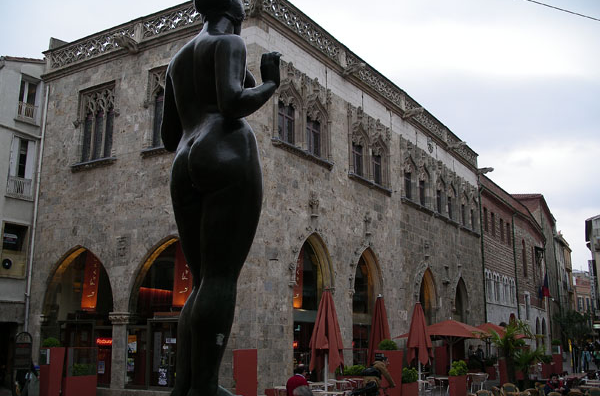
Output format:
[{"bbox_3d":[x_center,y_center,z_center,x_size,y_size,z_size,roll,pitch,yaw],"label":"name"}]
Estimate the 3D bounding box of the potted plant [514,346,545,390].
[{"bbox_3d":[9.344,6.935,26.112,1.200,1.811,1.250,-8,-15,31],"label":"potted plant"}]

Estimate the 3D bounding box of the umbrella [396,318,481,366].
[{"bbox_3d":[6.095,6.315,25.545,3.400,3.026,3.400,-8,-14,32],"label":"umbrella"}]

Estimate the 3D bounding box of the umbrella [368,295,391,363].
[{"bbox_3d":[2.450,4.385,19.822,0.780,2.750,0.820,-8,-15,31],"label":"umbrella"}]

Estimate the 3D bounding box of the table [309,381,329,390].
[{"bbox_3d":[0.602,5.994,19.286,0.720,0.740,0.720,-8,-15,31],"label":"table"}]

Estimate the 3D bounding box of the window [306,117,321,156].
[{"bbox_3d":[0.433,-2.202,23.584,0.250,1.360,0.920,-8,-15,31],"label":"window"}]

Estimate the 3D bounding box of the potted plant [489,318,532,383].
[{"bbox_3d":[8.249,6.237,25.540,1.700,2.746,1.700,-8,-15,31],"label":"potted plant"}]

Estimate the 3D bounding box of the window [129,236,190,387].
[{"bbox_3d":[-4.050,3.671,20.772,3.600,4.850,0.450,-8,-15,31],"label":"window"}]

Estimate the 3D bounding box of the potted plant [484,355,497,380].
[{"bbox_3d":[10.689,9.522,35.984,0.650,1.330,0.720,-8,-15,31],"label":"potted plant"}]

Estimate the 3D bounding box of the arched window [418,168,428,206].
[{"bbox_3d":[6.709,-0.510,35.271,0.220,2.150,1.000,-8,-14,32],"label":"arched window"}]

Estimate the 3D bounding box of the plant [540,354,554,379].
[{"bbox_3d":[14.380,9.772,37.261,0.750,1.434,0.820,-8,-15,31],"label":"plant"}]

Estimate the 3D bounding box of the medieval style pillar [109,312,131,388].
[{"bbox_3d":[-6.014,5.126,21.738,0.800,2.520,0.600,-8,-15,31],"label":"medieval style pillar"}]

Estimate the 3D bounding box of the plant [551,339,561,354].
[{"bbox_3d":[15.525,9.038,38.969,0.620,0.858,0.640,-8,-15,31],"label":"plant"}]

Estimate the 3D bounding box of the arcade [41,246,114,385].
[{"bbox_3d":[-8.158,4.459,24.503,4.050,5.350,0.700,-8,-15,31],"label":"arcade"}]

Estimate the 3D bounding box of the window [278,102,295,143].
[{"bbox_3d":[-0.515,-2.554,22.119,0.250,1.380,0.950,-8,-15,31],"label":"window"}]

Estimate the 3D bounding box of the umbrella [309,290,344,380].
[{"bbox_3d":[0.721,4.180,17.740,0.980,3.309,0.980,0,-12,0],"label":"umbrella"}]

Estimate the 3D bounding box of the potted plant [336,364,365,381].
[{"bbox_3d":[1.783,6.427,22.636,0.650,1.100,1.150,-8,-15,31],"label":"potted plant"}]

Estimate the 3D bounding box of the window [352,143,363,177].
[{"bbox_3d":[2.308,-1.539,26.489,0.250,1.340,0.900,-8,-15,31],"label":"window"}]

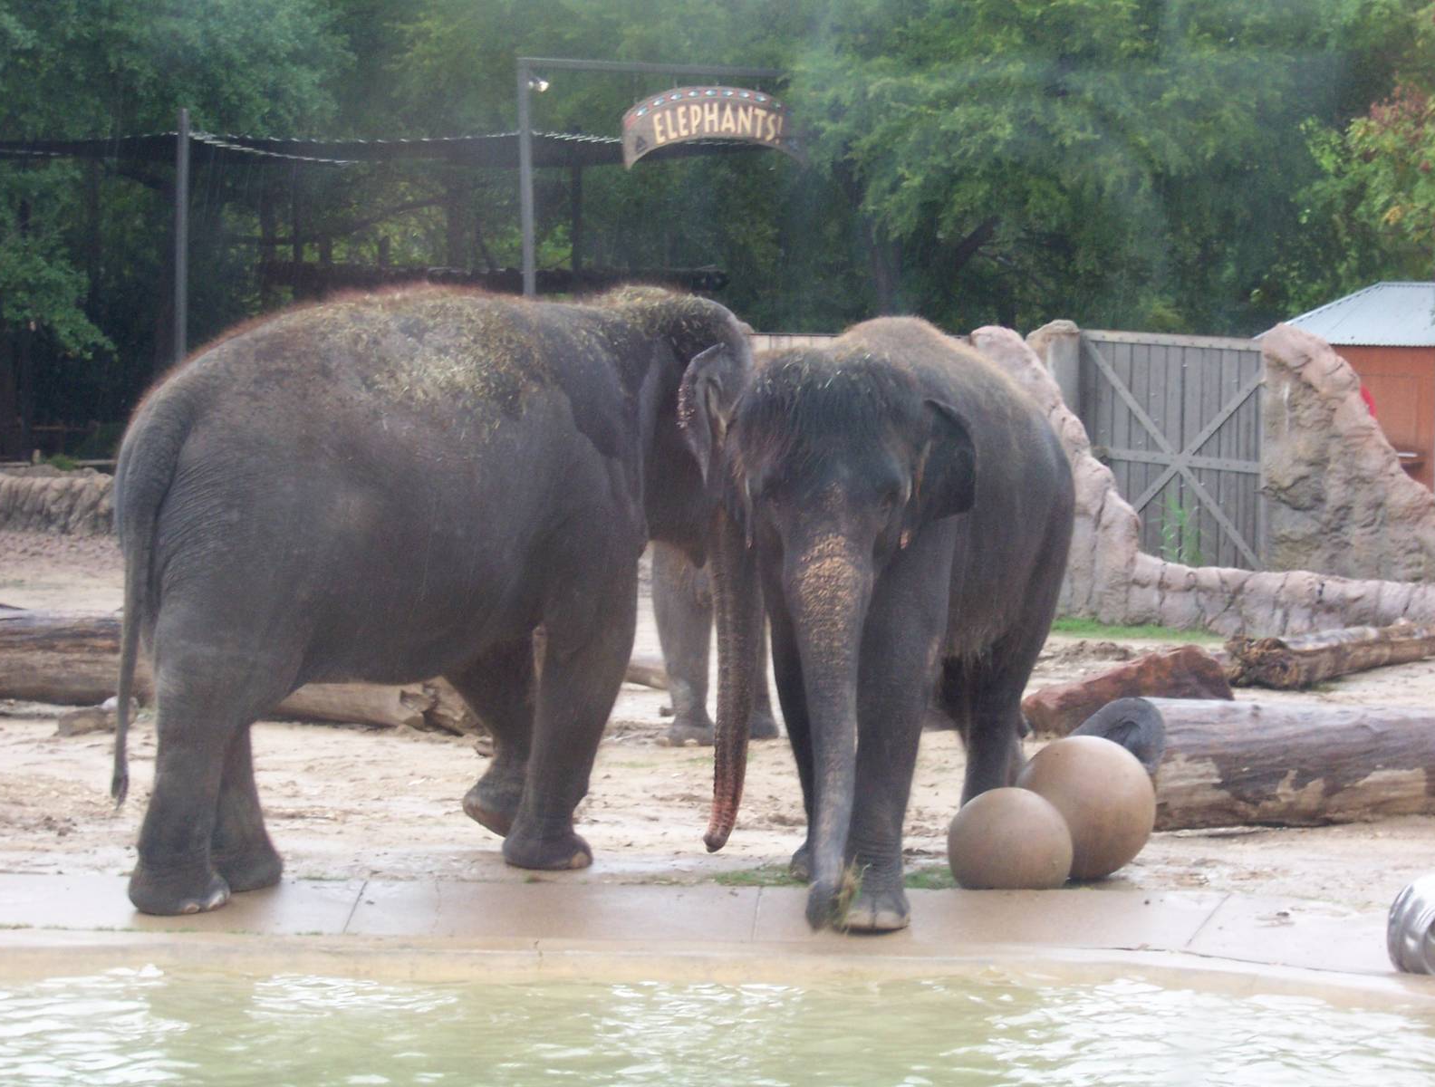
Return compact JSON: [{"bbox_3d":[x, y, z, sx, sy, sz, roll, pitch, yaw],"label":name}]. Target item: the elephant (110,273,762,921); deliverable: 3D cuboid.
[{"bbox_3d":[-1.136,0.164,19.197,3.000,2.500,1.220,-2,5,-31],"label":"elephant"}]

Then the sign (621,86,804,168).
[{"bbox_3d":[-0.042,-4.417,48.000,2.250,0.860,0.120,-2,6,-31],"label":"sign"}]

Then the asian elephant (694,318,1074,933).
[{"bbox_3d":[0.783,0.248,19.051,1.300,2.400,3.000,2,5,14],"label":"asian elephant"}]

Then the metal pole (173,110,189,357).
[{"bbox_3d":[-5.671,-2.835,47.849,0.110,3.650,0.110,1,5,0],"label":"metal pole"}]

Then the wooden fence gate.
[{"bbox_3d":[3.457,-0.614,33.800,1.650,1.920,0.100,3,5,29],"label":"wooden fence gate"}]

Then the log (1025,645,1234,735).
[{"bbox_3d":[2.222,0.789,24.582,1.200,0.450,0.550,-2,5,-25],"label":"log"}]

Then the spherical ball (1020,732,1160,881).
[{"bbox_3d":[1.584,1.129,19.400,0.610,0.610,0.610,1,5,0],"label":"spherical ball"}]

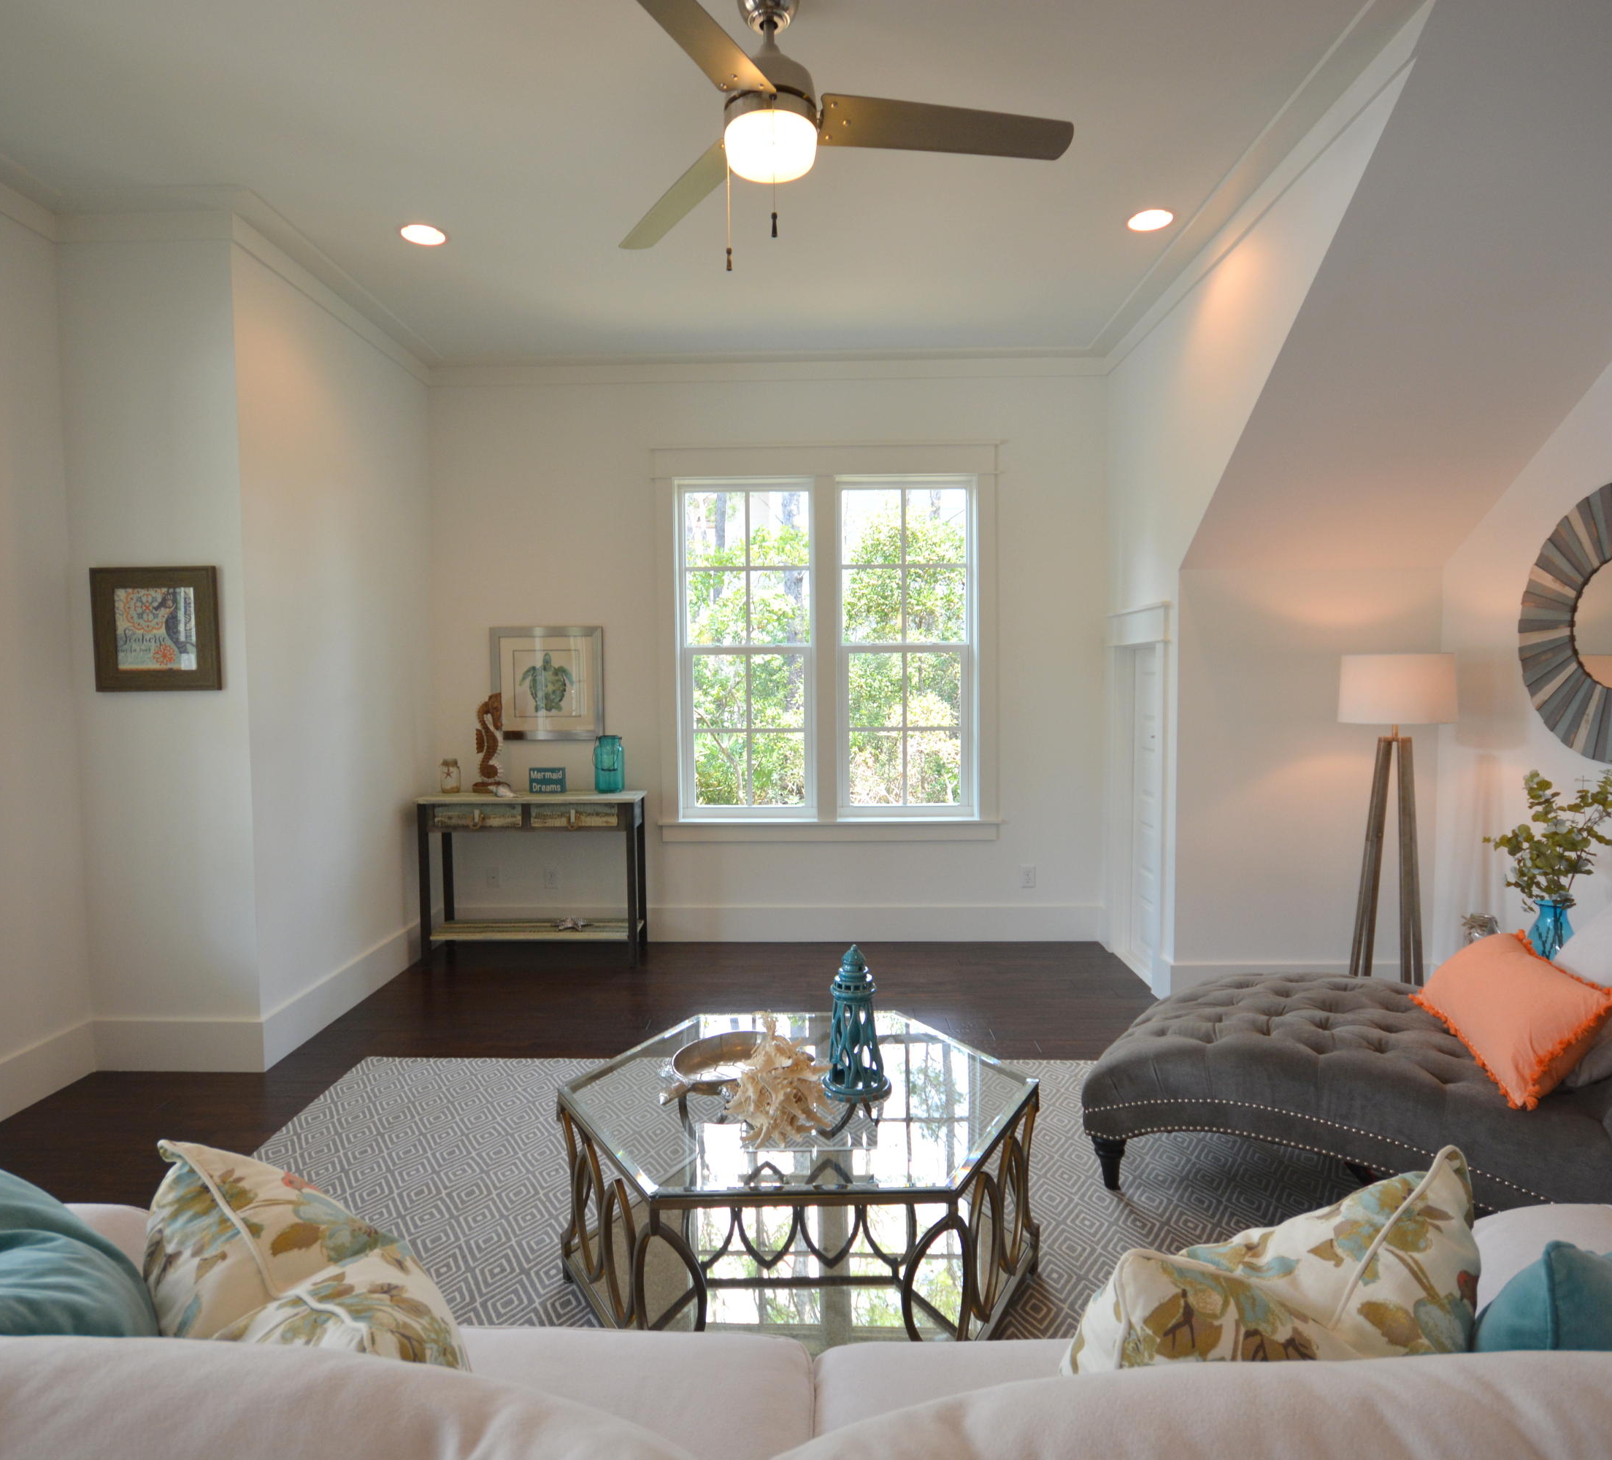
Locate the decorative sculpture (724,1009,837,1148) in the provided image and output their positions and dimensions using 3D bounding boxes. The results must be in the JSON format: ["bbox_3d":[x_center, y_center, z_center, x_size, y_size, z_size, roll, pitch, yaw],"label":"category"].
[{"bbox_3d":[-0.054,0.731,1.977,0.234,0.216,0.229,0,4,1],"label":"decorative sculpture"}]

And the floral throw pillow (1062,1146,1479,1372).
[{"bbox_3d":[0.491,0.685,1.043,0.460,0.450,0.190,-2,26,-20],"label":"floral throw pillow"}]

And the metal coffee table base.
[{"bbox_3d":[-0.009,1.004,2.013,1.048,0.427,0.888,0,3,-1],"label":"metal coffee table base"}]

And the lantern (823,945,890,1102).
[{"bbox_3d":[0.111,0.623,1.985,0.152,0.314,0.152,0,3,1],"label":"lantern"}]

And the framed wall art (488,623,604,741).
[{"bbox_3d":[-1.351,-0.240,4.753,0.582,0.591,0.030,0,4,1],"label":"framed wall art"}]

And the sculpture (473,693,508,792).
[{"bbox_3d":[-1.573,0.069,4.569,0.177,0.507,0.100,0,4,1],"label":"sculpture"}]

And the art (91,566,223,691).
[{"bbox_3d":[-2.165,-0.336,3.060,0.428,0.414,0.030,0,3,1],"label":"art"}]

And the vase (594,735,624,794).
[{"bbox_3d":[-0.960,0.175,4.492,0.146,0.277,0.146,0,3,1],"label":"vase"}]

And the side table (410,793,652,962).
[{"bbox_3d":[-1.326,0.733,4.547,1.060,0.824,0.410,0,4,1],"label":"side table"}]

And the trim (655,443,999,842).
[{"bbox_3d":[0.115,-0.424,4.726,1.802,2.048,0.110,0,4,1],"label":"trim"}]

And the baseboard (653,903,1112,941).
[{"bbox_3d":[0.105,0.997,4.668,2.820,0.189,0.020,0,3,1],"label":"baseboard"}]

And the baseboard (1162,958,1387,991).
[{"bbox_3d":[2.003,1.036,3.697,1.044,0.189,0.020,0,3,1],"label":"baseboard"}]

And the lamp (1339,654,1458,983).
[{"bbox_3d":[2.197,0.454,3.421,0.443,1.480,0.443,0,4,1],"label":"lamp"}]

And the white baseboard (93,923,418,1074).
[{"bbox_3d":[-2.137,1.051,3.872,0.605,0.189,1.510,0,3,1],"label":"white baseboard"}]

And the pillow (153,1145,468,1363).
[{"bbox_3d":[-0.520,0.694,1.009,0.460,0.450,0.190,2,27,36],"label":"pillow"}]

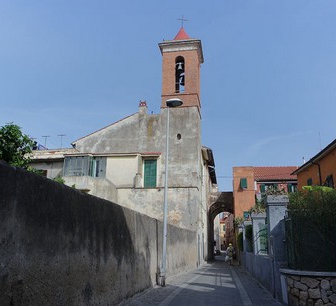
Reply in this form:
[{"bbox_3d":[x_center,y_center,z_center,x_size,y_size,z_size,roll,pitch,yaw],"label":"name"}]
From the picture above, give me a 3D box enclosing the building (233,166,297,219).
[{"bbox_3d":[9.411,5.518,27.664,7.000,8.600,7.500,-2,-17,10],"label":"building"}]

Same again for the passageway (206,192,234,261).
[{"bbox_3d":[5.038,7.138,29.070,2.700,6.200,4.000,-2,-17,10],"label":"passageway"}]

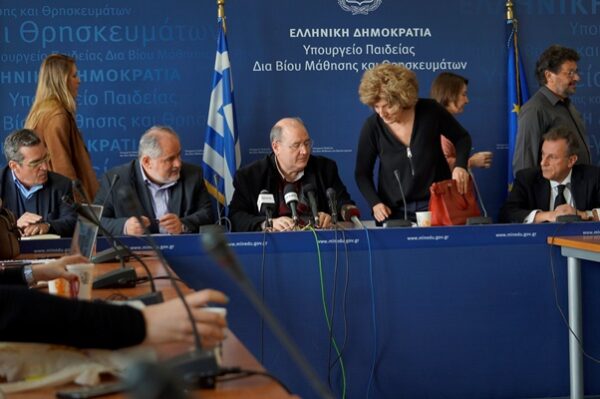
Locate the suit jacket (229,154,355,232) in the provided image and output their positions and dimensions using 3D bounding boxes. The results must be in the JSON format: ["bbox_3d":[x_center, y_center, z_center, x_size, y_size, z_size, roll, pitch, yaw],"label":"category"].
[{"bbox_3d":[-0.036,0.101,6.194,0.570,0.609,0.500,-2,2,-9],"label":"suit jacket"}]

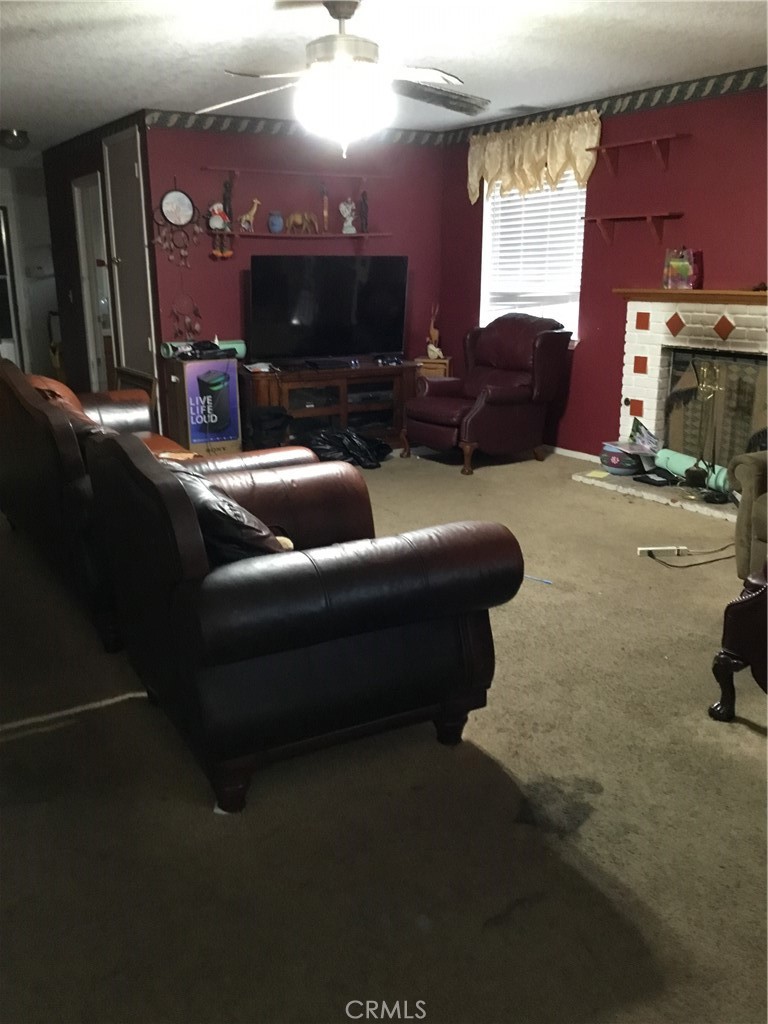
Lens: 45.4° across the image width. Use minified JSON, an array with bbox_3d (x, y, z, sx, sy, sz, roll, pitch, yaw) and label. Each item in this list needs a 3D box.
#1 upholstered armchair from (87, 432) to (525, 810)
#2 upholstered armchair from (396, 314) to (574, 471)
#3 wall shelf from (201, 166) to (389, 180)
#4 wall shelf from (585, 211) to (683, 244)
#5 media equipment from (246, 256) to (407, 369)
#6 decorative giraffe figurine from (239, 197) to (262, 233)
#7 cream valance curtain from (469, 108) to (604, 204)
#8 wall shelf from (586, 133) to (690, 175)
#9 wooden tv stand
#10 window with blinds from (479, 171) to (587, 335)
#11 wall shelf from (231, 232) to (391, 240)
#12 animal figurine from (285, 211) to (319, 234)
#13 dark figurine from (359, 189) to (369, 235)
[{"bbox_3d":[-0.328,0.198,2.848,1.044,0.993,1.124,-9,18,-27],"label":"upholstered armchair"},{"bbox_3d":[0.756,-0.903,6.697,0.972,1.032,0.790,-11,19,-34],"label":"upholstered armchair"},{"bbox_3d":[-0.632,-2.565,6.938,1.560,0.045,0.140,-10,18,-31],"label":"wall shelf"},{"bbox_3d":[1.604,-1.847,5.992,0.131,0.191,0.779,-9,18,-29],"label":"wall shelf"},{"bbox_3d":[-0.399,-1.556,7.078,1.330,0.800,0.180,-9,17,-28],"label":"media equipment"},{"bbox_3d":[-0.999,-2.190,6.783,0.165,0.245,0.060,-10,18,-31],"label":"decorative giraffe figurine"},{"bbox_3d":[1.058,-2.555,6.679,0.120,0.500,1.370,-10,18,-31],"label":"cream valance curtain"},{"bbox_3d":[1.609,-2.271,5.843,0.150,0.185,0.750,-10,18,-31],"label":"wall shelf"},{"bbox_3d":[-0.385,-0.808,7.143,1.407,0.626,0.595,-9,18,-29],"label":"wooden tv stand"},{"bbox_3d":[1.111,-1.957,6.965,0.087,1.232,1.201,-9,18,-29],"label":"window with blinds"},{"bbox_3d":[-0.638,-2.164,7.152,1.530,0.054,0.131,-9,18,-29],"label":"wall shelf"},{"bbox_3d":[-0.639,-2.244,7.108,0.297,0.175,0.093,-7,17,-23],"label":"animal figurine"},{"bbox_3d":[-0.168,-2.381,7.287,0.070,0.325,0.065,-10,18,-31],"label":"dark figurine"}]

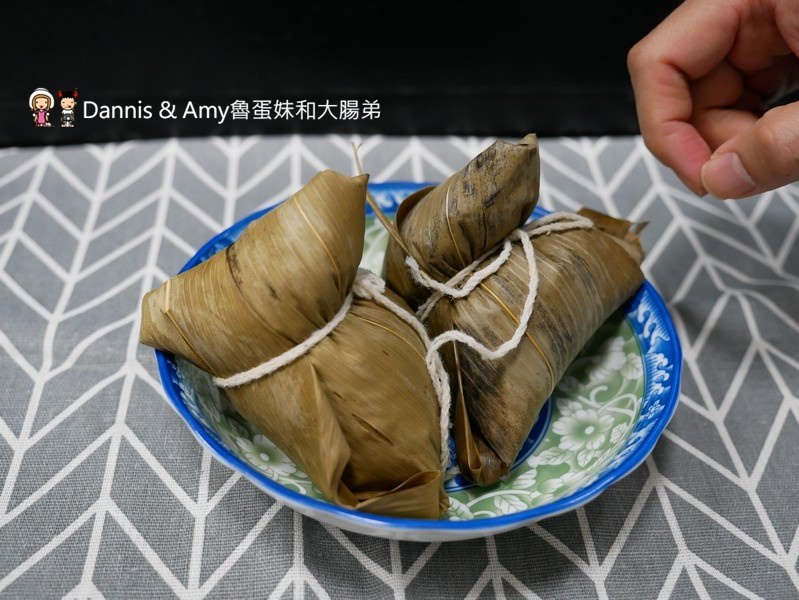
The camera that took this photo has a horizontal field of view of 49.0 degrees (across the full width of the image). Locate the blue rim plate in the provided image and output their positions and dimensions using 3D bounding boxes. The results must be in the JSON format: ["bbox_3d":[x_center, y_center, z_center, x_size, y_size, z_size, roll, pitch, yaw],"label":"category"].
[{"bbox_3d":[0.006,0.021,0.299,0.168,0.041,0.168,2,38,-2],"label":"blue rim plate"}]

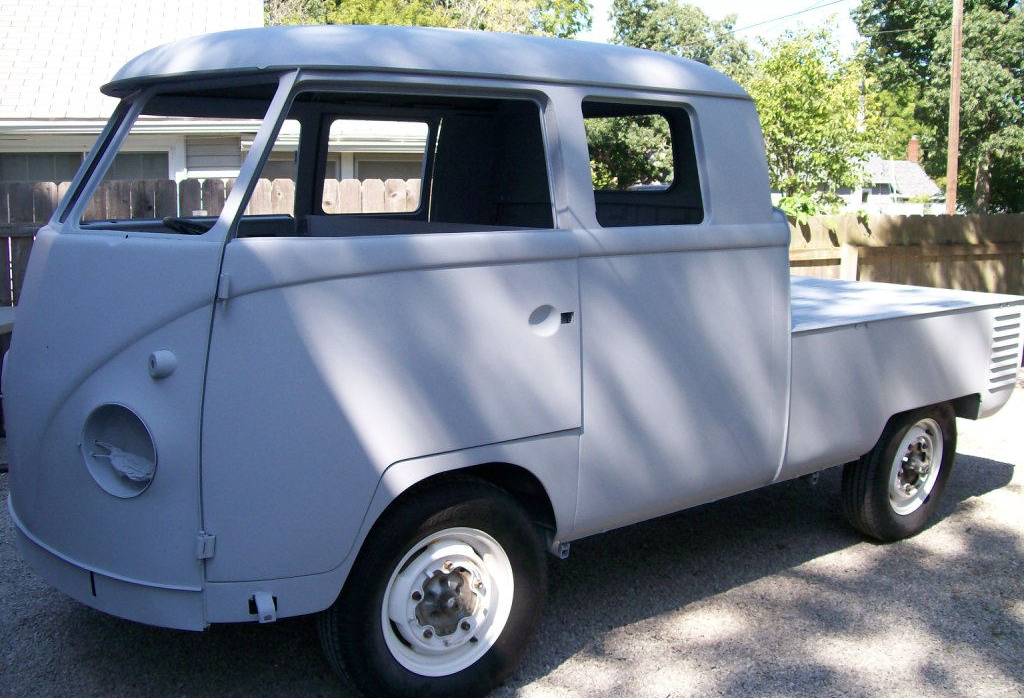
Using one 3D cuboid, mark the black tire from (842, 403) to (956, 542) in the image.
[{"bbox_3d":[1.637,0.474,4.478,0.688,0.688,0.178,-4,14,-41],"label":"black tire"}]

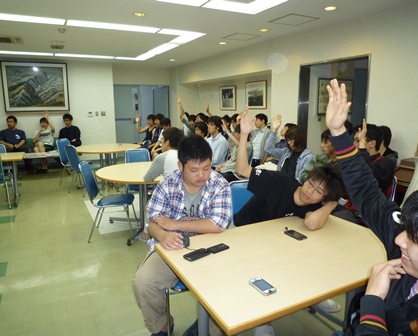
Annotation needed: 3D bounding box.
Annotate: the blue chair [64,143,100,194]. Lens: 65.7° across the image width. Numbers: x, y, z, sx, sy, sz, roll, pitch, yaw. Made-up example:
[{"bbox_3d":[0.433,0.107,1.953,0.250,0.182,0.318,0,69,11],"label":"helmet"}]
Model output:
[{"bbox_3d":[-2.021,0.012,5.361,0.460,0.820,0.550,7,13,34],"label":"blue chair"}]

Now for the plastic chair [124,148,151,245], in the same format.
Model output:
[{"bbox_3d":[-0.919,0.198,4.347,0.460,0.820,0.560,-4,11,-17],"label":"plastic chair"}]

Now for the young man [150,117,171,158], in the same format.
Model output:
[{"bbox_3d":[-1.001,-0.448,6.754,0.740,1.200,0.500,-7,13,-32],"label":"young man"}]

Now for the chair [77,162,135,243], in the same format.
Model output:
[{"bbox_3d":[-1.074,0.342,3.574,0.560,0.810,0.480,-2,11,-6],"label":"chair"}]

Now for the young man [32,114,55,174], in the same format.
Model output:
[{"bbox_3d":[-3.695,-0.598,7.301,0.500,1.330,0.840,-6,12,-28],"label":"young man"}]

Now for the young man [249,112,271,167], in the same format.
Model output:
[{"bbox_3d":[0.671,-0.243,5.238,0.780,1.260,0.540,-8,13,-33],"label":"young man"}]

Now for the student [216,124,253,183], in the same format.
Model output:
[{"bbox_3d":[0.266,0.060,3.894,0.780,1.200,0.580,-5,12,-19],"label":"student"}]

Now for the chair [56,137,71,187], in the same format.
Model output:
[{"bbox_3d":[-2.444,-0.104,5.986,0.550,0.820,0.460,1,11,9],"label":"chair"}]

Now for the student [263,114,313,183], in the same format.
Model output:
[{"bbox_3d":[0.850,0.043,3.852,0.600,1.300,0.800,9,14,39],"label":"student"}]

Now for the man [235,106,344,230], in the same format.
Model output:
[{"bbox_3d":[0.475,0.301,2.220,0.820,1.400,0.800,-4,11,-19],"label":"man"}]

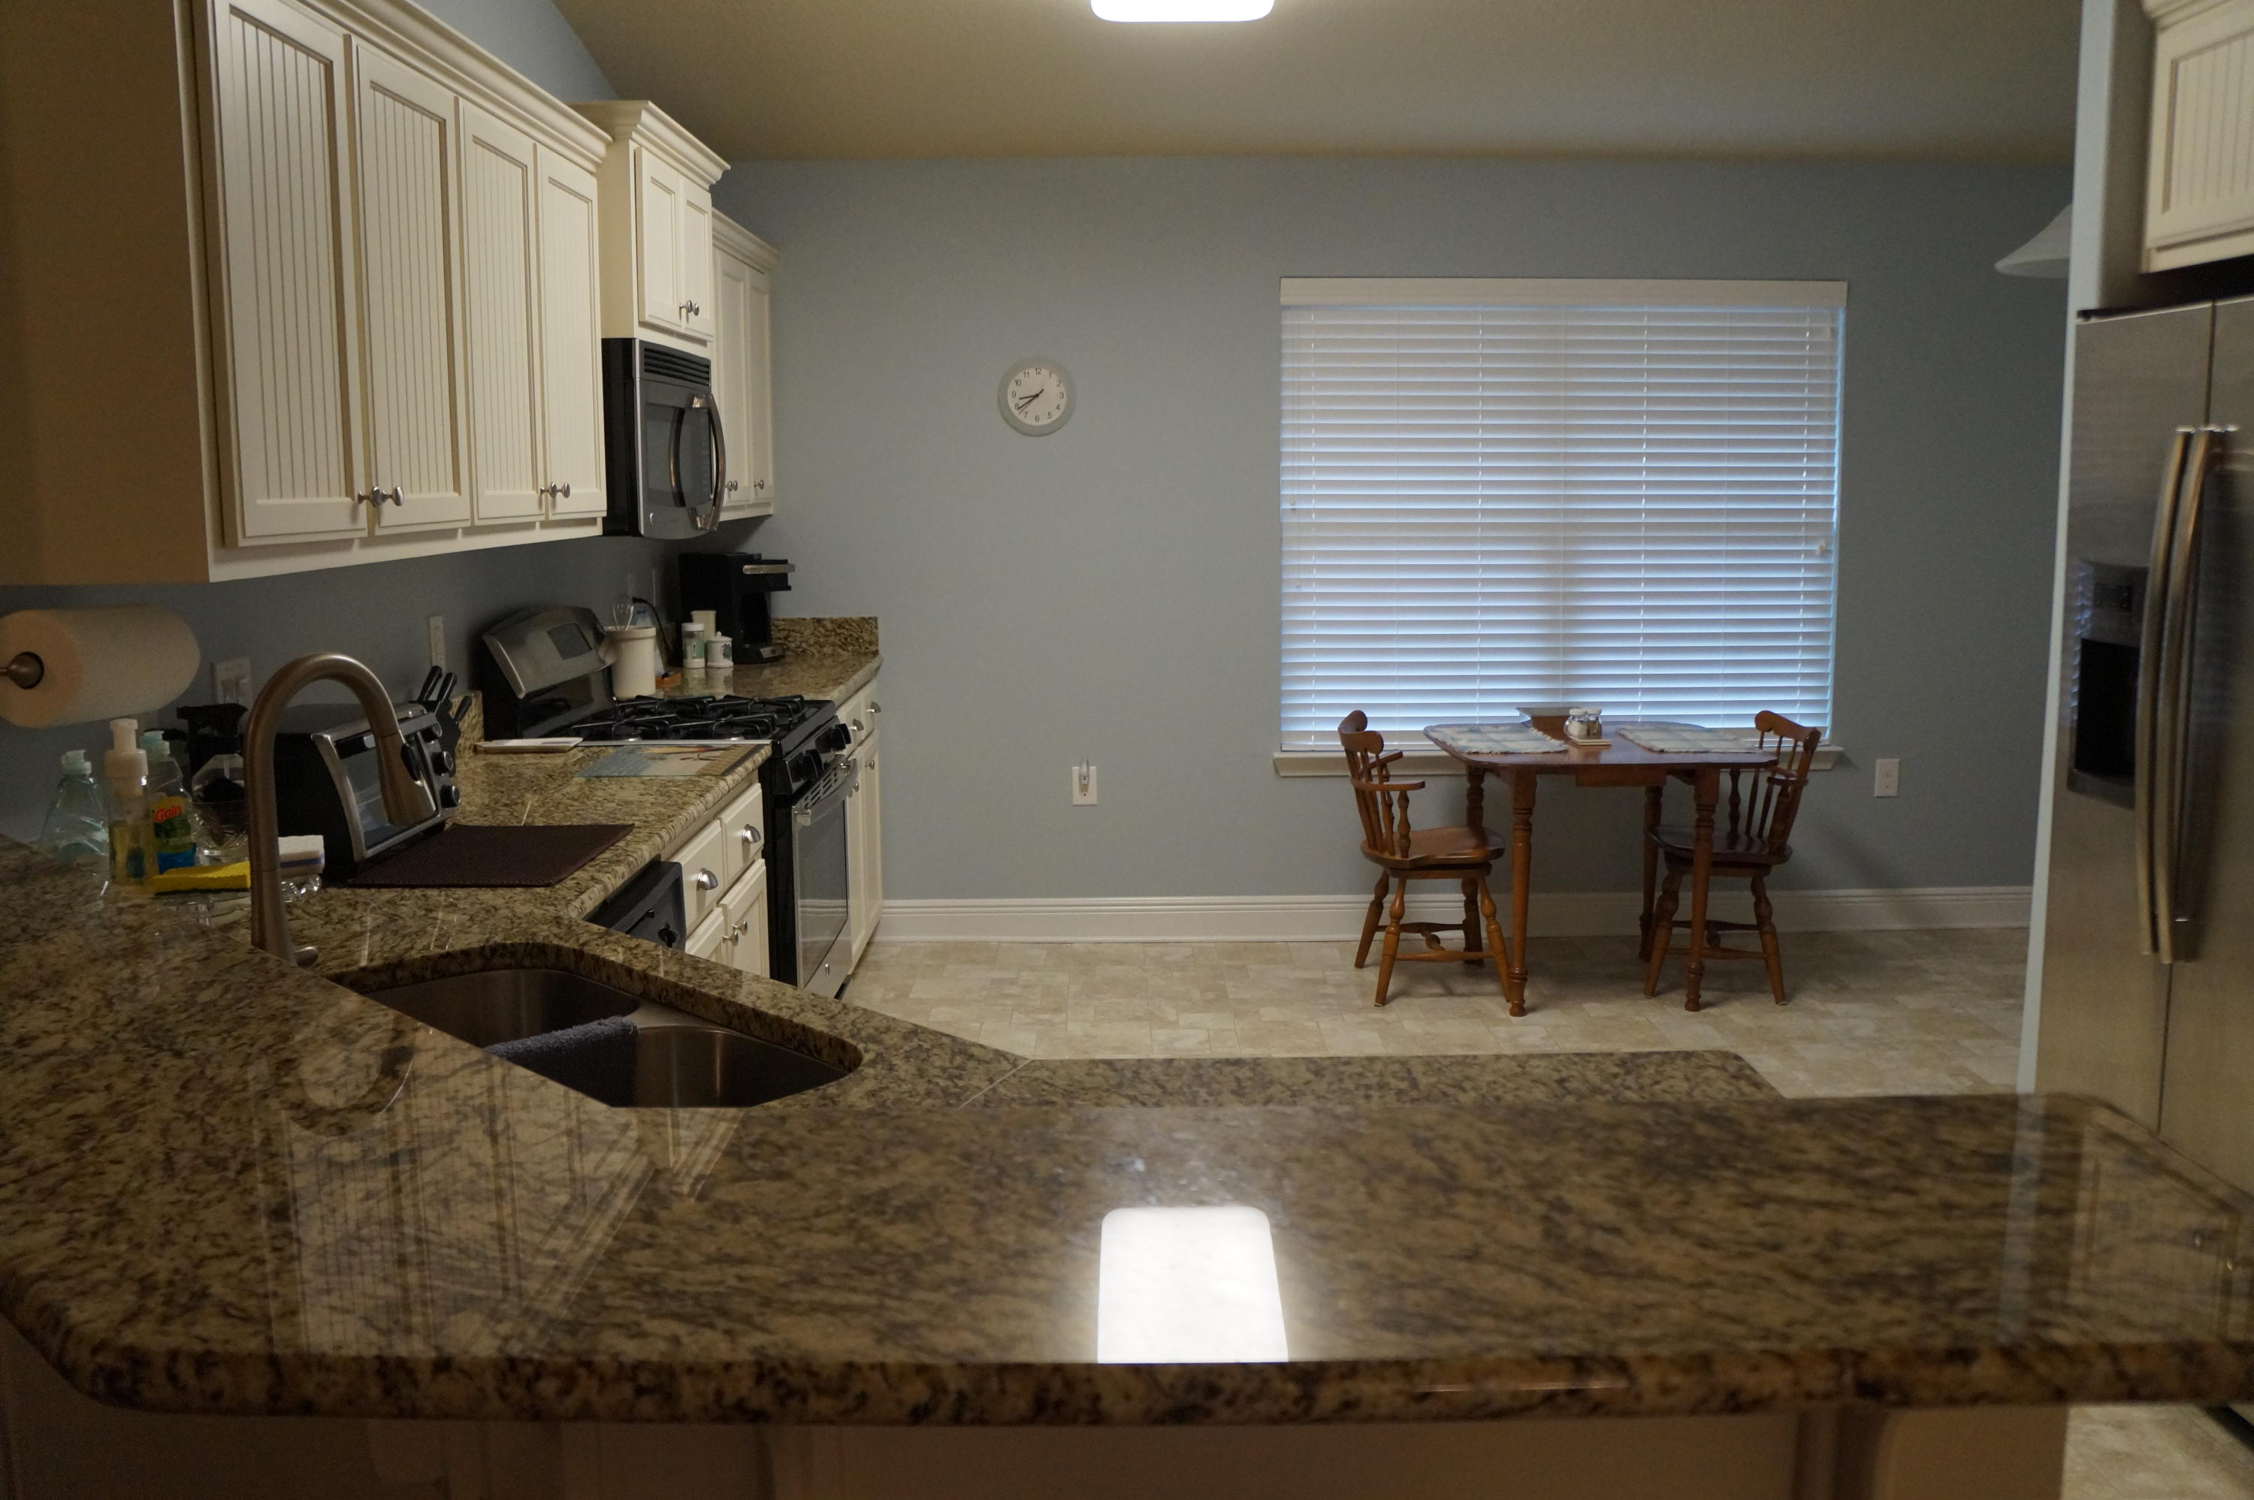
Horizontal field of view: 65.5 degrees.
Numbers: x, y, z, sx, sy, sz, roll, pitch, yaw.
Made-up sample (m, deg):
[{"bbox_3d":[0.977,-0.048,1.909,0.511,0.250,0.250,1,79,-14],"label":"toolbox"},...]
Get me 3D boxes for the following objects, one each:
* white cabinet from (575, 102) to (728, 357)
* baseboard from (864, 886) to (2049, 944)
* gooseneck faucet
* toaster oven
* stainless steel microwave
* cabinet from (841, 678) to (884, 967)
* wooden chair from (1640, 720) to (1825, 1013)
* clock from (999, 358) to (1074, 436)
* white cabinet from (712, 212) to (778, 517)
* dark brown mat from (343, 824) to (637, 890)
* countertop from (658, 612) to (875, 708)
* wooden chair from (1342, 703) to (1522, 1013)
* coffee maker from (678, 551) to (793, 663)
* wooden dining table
[{"bbox_3d":[-1.170,-1.132,3.929,0.420,0.474,0.840,0,9,-1],"label":"white cabinet"},{"bbox_3d":[1.094,0.534,5.627,3.784,0.144,0.017,0,9,-1],"label":"baseboard"},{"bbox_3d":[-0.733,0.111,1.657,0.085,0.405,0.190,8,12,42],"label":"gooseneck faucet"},{"bbox_3d":[-1.134,0.046,2.523,0.240,0.204,0.393,0,9,-1],"label":"toaster oven"},{"bbox_3d":[-1.146,-0.679,3.899,0.423,0.412,0.750,0,9,-1],"label":"stainless steel microwave"},{"bbox_3d":[-1.083,0.271,5.062,0.630,0.870,1.040,0,9,-1],"label":"cabinet"},{"bbox_3d":[1.713,0.288,5.090,0.480,0.790,0.510,0,9,4],"label":"wooden chair"},{"bbox_3d":[-0.275,-1.078,5.354,0.233,0.237,0.041,0,9,-1],"label":"clock"},{"bbox_3d":[-1.220,-1.031,4.854,0.360,0.797,1.050,0,9,-1],"label":"white cabinet"},{"bbox_3d":[-0.900,0.144,2.513,0.290,0.008,0.432,0,9,-1],"label":"dark brown mat"},{"bbox_3d":[-1.079,-0.243,4.982,0.650,0.170,1.040,0,9,-1],"label":"countertop"},{"bbox_3d":[0.855,0.297,5.074,0.490,0.790,0.510,-1,9,-4],"label":"wooden chair"},{"bbox_3d":[-1.184,-0.437,5.318,0.332,0.328,0.235,0,9,-1],"label":"coffee maker"},{"bbox_3d":[1.302,0.329,5.032,0.850,0.735,0.770,0,9,-1],"label":"wooden dining table"}]

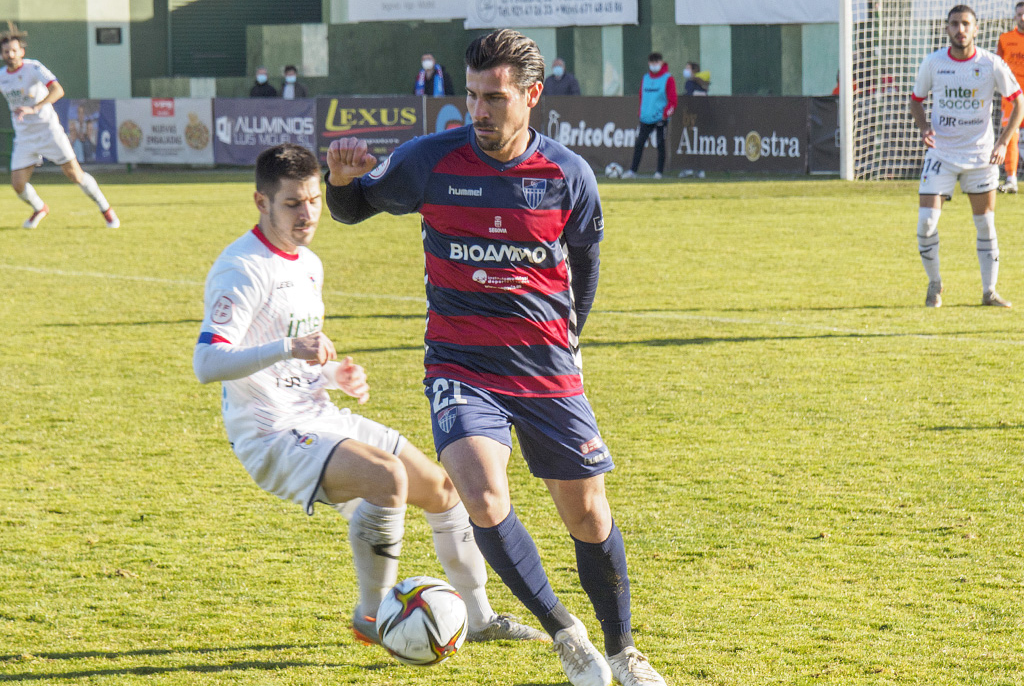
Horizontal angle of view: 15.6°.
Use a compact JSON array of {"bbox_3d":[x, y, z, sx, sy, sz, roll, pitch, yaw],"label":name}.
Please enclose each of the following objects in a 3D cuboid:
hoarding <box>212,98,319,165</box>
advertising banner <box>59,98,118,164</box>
[{"bbox_3d":[-3.657,-3.119,55.082,0.060,0.985,2.460,-5,6,-41],"label":"hoarding"},{"bbox_3d":[-6.951,-3.336,58.791,0.060,1.024,2.441,-5,6,-41],"label":"advertising banner"}]

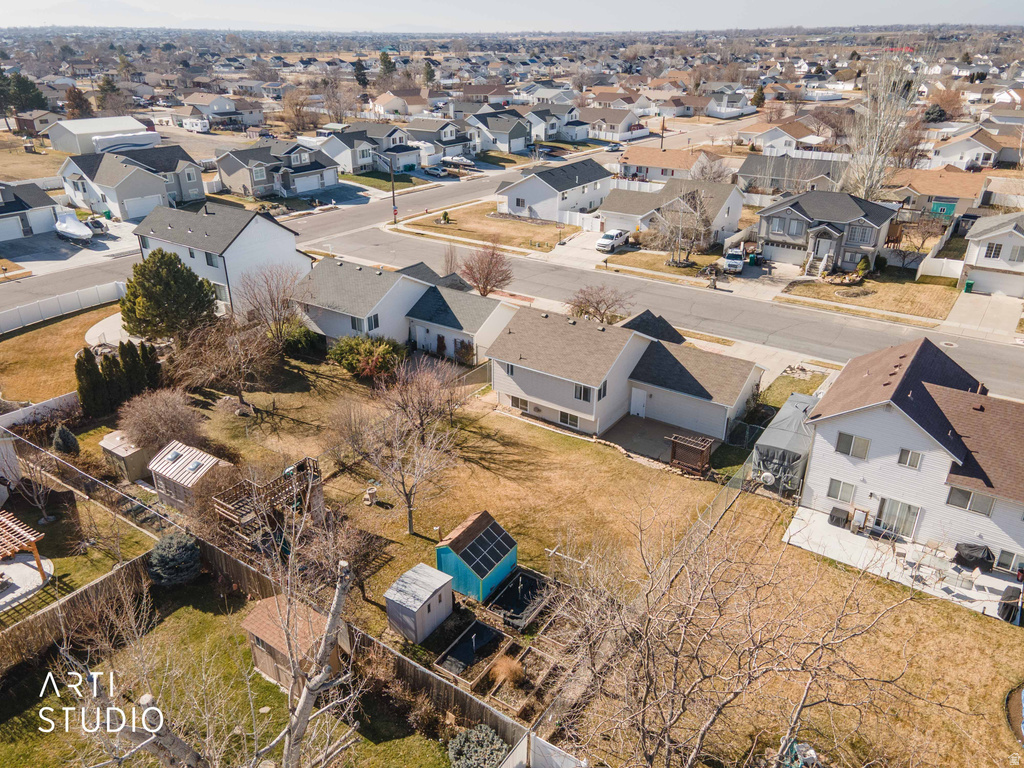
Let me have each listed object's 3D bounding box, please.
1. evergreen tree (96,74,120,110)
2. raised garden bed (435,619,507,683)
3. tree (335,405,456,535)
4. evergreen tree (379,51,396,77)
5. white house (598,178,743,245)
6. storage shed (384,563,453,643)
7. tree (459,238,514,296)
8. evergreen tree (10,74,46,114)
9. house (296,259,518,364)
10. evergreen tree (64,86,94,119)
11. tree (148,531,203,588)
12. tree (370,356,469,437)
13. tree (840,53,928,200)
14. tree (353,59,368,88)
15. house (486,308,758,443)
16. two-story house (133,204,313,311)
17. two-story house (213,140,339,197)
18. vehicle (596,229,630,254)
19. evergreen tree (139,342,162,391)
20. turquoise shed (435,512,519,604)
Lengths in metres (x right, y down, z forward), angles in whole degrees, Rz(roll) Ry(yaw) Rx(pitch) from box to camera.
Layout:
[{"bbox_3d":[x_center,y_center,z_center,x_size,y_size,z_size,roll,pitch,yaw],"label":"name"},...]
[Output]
[{"bbox_3d":[-131.531,-94.849,231.528,6.500,10.000,6.500,0,27,0],"label":"evergreen tree"},{"bbox_3d":[-1.574,11.305,29.667,1.910,0.380,2.930,17,31,32],"label":"raised garden bed"},{"bbox_3d":[-5.933,4.784,36.871,5.800,7.300,5.600,0,27,0],"label":"tree"},{"bbox_3d":[-67.440,-171.297,383.059,9.000,15.000,9.000,0,26,0],"label":"evergreen tree"},{"bbox_3d":[21.402,-23.900,95.507,16.500,6.500,12.000,17,31,32],"label":"white house"},{"bbox_3d":[-4.120,9.616,31.361,1.950,2.000,2.450,17,30,31],"label":"storage shed"},{"bbox_3d":[-2.713,-11.585,71.422,5.500,5.300,5.400,0,26,0],"label":"tree"},{"bbox_3d":[-145.928,-86.084,212.036,10.980,11.660,10.980,17,31,30],"label":"evergreen tree"},{"bbox_3d":[-8.744,-6.652,60.059,16.000,6.300,12.000,17,31,32],"label":"house"},{"bbox_3d":[-125.266,-81.053,205.135,8.040,9.020,8.040,17,31,30],"label":"evergreen tree"},{"bbox_3d":[-16.140,8.297,33.954,2.600,2.500,2.600,17,31,32],"label":"tree"},{"bbox_3d":[-5.851,1.149,44.631,6.000,5.700,5.800,0,26,0],"label":"tree"},{"bbox_3d":[53.136,-36.110,102.805,10.500,21.300,10.000,0,27,0],"label":"tree"},{"bbox_3d":[-67.155,-137.634,314.718,6.500,12.400,6.500,0,26,0],"label":"tree"},{"bbox_3d":[7.980,-1.335,49.174,15.900,6.200,12.300,17,31,32],"label":"house"},{"bbox_3d":[-29.260,-13.958,72.403,14.600,8.800,10.900,17,30,31],"label":"two-story house"},{"bbox_3d":[-40.428,-37.994,123.627,13.700,7.400,16.000,17,31,32],"label":"two-story house"},{"bbox_3d":[12.584,-17.615,86.950,2.070,1.970,6.010,15,30,27],"label":"vehicle"},{"bbox_3d":[-26.877,-1.334,52.636,1.500,4.000,1.500,0,27,0],"label":"evergreen tree"},{"bbox_3d":[-1.550,8.062,33.854,2.500,2.650,3.050,17,30,31],"label":"turquoise shed"}]

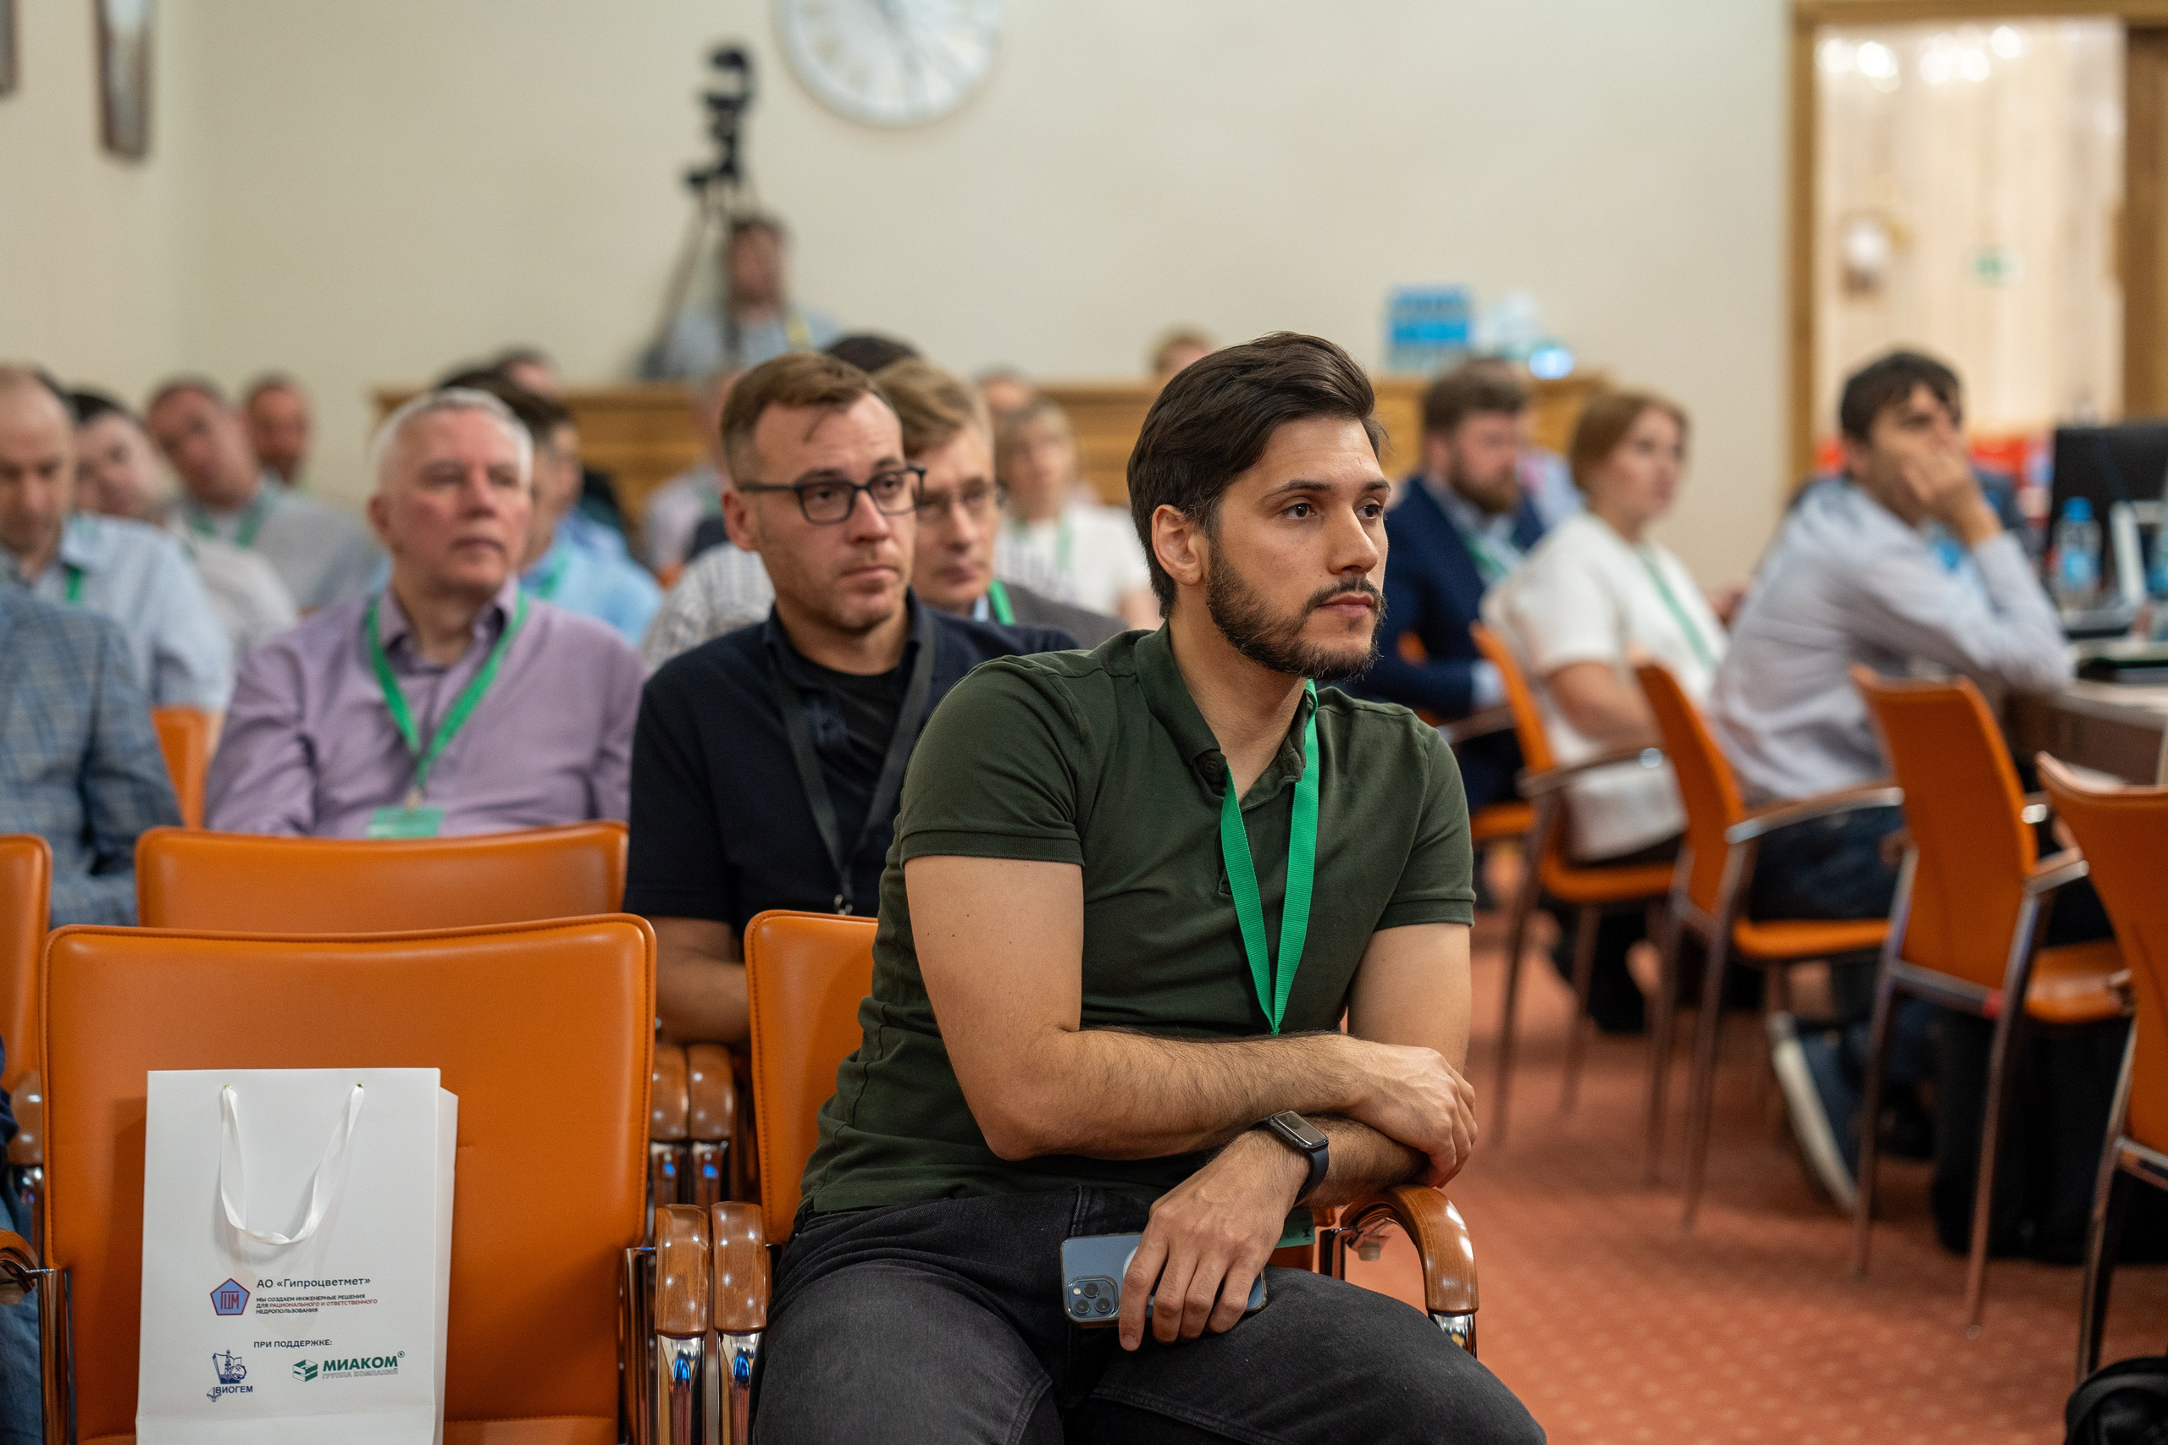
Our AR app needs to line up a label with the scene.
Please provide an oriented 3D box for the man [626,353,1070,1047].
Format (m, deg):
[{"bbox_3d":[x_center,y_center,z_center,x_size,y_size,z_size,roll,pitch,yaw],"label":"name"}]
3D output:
[{"bbox_3d":[-0.179,0.340,4.396,0.520,1.310,0.720,0,3,-6],"label":"man"}]

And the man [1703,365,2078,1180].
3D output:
[{"bbox_3d":[1.281,0.096,8.148,0.630,1.370,0.520,0,3,6],"label":"man"}]

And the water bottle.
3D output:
[{"bbox_3d":[1.474,-0.237,7.600,0.066,0.200,0.066,0,4,0],"label":"water bottle"}]

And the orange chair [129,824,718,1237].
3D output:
[{"bbox_3d":[-0.571,0.539,4.327,0.520,0.865,0.570,-1,4,-12],"label":"orange chair"}]

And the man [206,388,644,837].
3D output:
[{"bbox_3d":[-0.745,0.247,5.847,0.550,1.260,0.780,-1,4,-13],"label":"man"}]

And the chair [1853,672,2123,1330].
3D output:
[{"bbox_3d":[1.418,0.367,7.090,0.570,0.865,0.520,-1,4,-11],"label":"chair"}]

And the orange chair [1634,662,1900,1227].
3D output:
[{"bbox_3d":[1.177,0.334,8.193,0.560,0.890,0.540,0,3,-1],"label":"orange chair"}]

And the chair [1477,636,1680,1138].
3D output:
[{"bbox_3d":[1.022,0.286,9.045,0.560,0.890,0.540,1,4,22],"label":"chair"}]

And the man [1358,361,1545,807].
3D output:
[{"bbox_3d":[0.841,-0.017,10.065,0.720,1.380,0.520,2,4,30],"label":"man"}]

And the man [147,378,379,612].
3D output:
[{"bbox_3d":[-1.360,0.087,8.322,0.560,1.270,0.750,-1,4,-9],"label":"man"}]

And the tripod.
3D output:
[{"bbox_3d":[-0.830,-0.627,11.683,0.820,1.780,0.780,-1,3,-10],"label":"tripod"}]

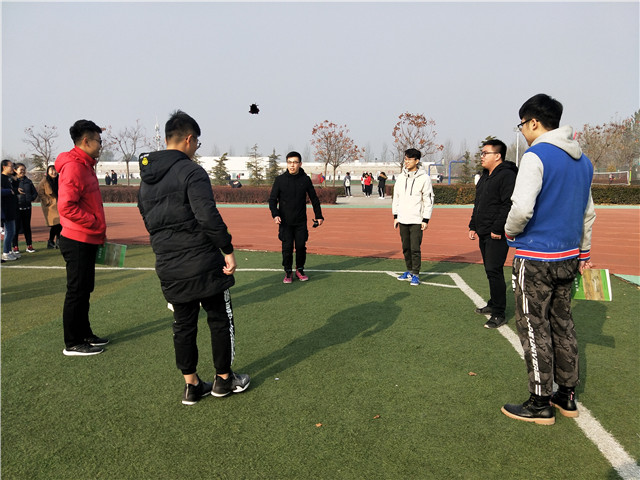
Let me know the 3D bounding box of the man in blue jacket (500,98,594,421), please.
[{"bbox_3d":[1.290,0.122,2.609,0.520,1.805,0.380,-5,9,-33],"label":"man in blue jacket"}]

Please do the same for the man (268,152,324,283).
[{"bbox_3d":[-0.312,-0.291,6.076,0.720,1.690,0.380,0,8,-4],"label":"man"}]

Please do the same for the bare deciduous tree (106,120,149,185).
[{"bbox_3d":[-13.517,-5.696,32.529,3.000,5.200,3.000,-3,8,-22],"label":"bare deciduous tree"}]

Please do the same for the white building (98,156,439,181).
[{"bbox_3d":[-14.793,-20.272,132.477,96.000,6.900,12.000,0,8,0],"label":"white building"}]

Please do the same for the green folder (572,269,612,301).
[{"bbox_3d":[1.598,0.269,2.751,0.020,0.185,0.260,-6,0,-31],"label":"green folder"}]

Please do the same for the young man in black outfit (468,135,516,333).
[{"bbox_3d":[1.653,-0.080,4.419,0.380,1.710,0.500,-2,8,-13],"label":"young man in black outfit"}]

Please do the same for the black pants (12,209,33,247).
[{"bbox_3d":[-5.557,-0.250,8.570,0.270,0.760,0.380,8,11,44],"label":"black pants"}]

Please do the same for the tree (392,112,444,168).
[{"bbox_3d":[6.231,-5.384,29.547,3.200,5.445,3.200,0,8,0],"label":"tree"}]

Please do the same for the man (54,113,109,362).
[{"bbox_3d":[-1.868,-0.008,3.617,0.350,1.794,0.500,-2,8,-17],"label":"man"}]

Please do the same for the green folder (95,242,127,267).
[{"bbox_3d":[-1.727,0.121,3.781,0.260,0.185,0.020,7,7,-8],"label":"green folder"}]

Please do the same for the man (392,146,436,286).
[{"bbox_3d":[1.248,-0.313,6.087,0.520,1.741,0.320,4,9,30],"label":"man"}]

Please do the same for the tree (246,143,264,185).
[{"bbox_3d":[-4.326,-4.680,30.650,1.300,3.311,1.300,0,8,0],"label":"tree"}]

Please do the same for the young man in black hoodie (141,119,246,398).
[{"bbox_3d":[-0.750,0.120,2.841,0.480,1.747,0.560,-8,11,-44],"label":"young man in black hoodie"}]

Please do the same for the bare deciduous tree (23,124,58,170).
[{"bbox_3d":[-19.625,-5.565,32.547,2.600,4.900,2.600,-4,9,-31],"label":"bare deciduous tree"}]

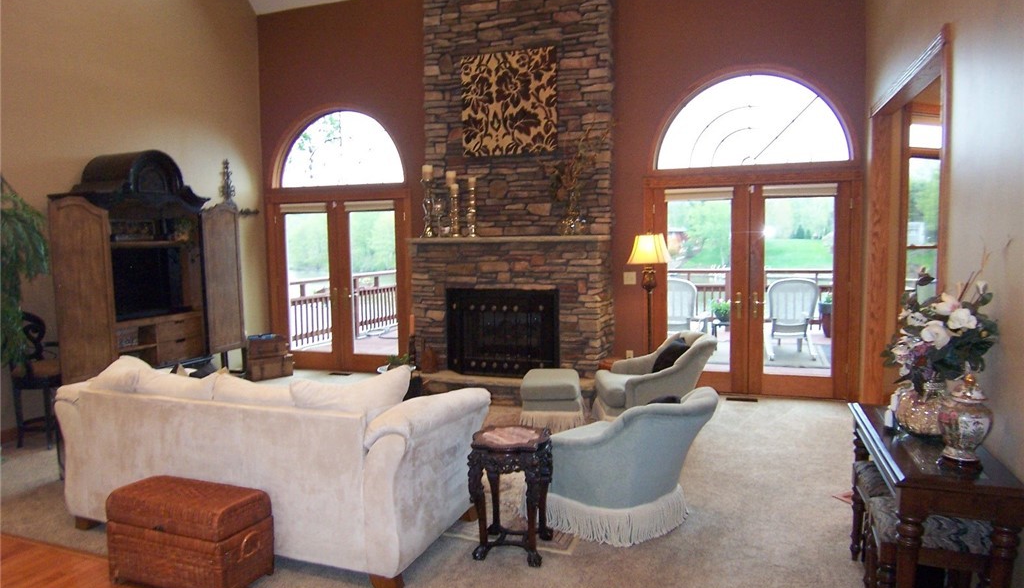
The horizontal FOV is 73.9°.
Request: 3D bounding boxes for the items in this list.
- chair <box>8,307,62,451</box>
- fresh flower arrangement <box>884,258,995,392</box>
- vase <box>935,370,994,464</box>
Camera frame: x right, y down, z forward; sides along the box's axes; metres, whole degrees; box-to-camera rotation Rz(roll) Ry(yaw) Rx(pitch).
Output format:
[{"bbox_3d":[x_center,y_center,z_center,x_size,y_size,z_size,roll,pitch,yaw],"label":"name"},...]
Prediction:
[{"bbox_3d":[-3.781,0.660,5.376,0.470,1.060,0.440,1,5,19],"label":"chair"},{"bbox_3d":[1.729,0.112,2.764,0.370,0.550,0.400,1,5,19],"label":"fresh flower arrangement"},{"bbox_3d":[1.570,0.435,2.360,0.194,0.317,0.194,1,4,20],"label":"vase"}]

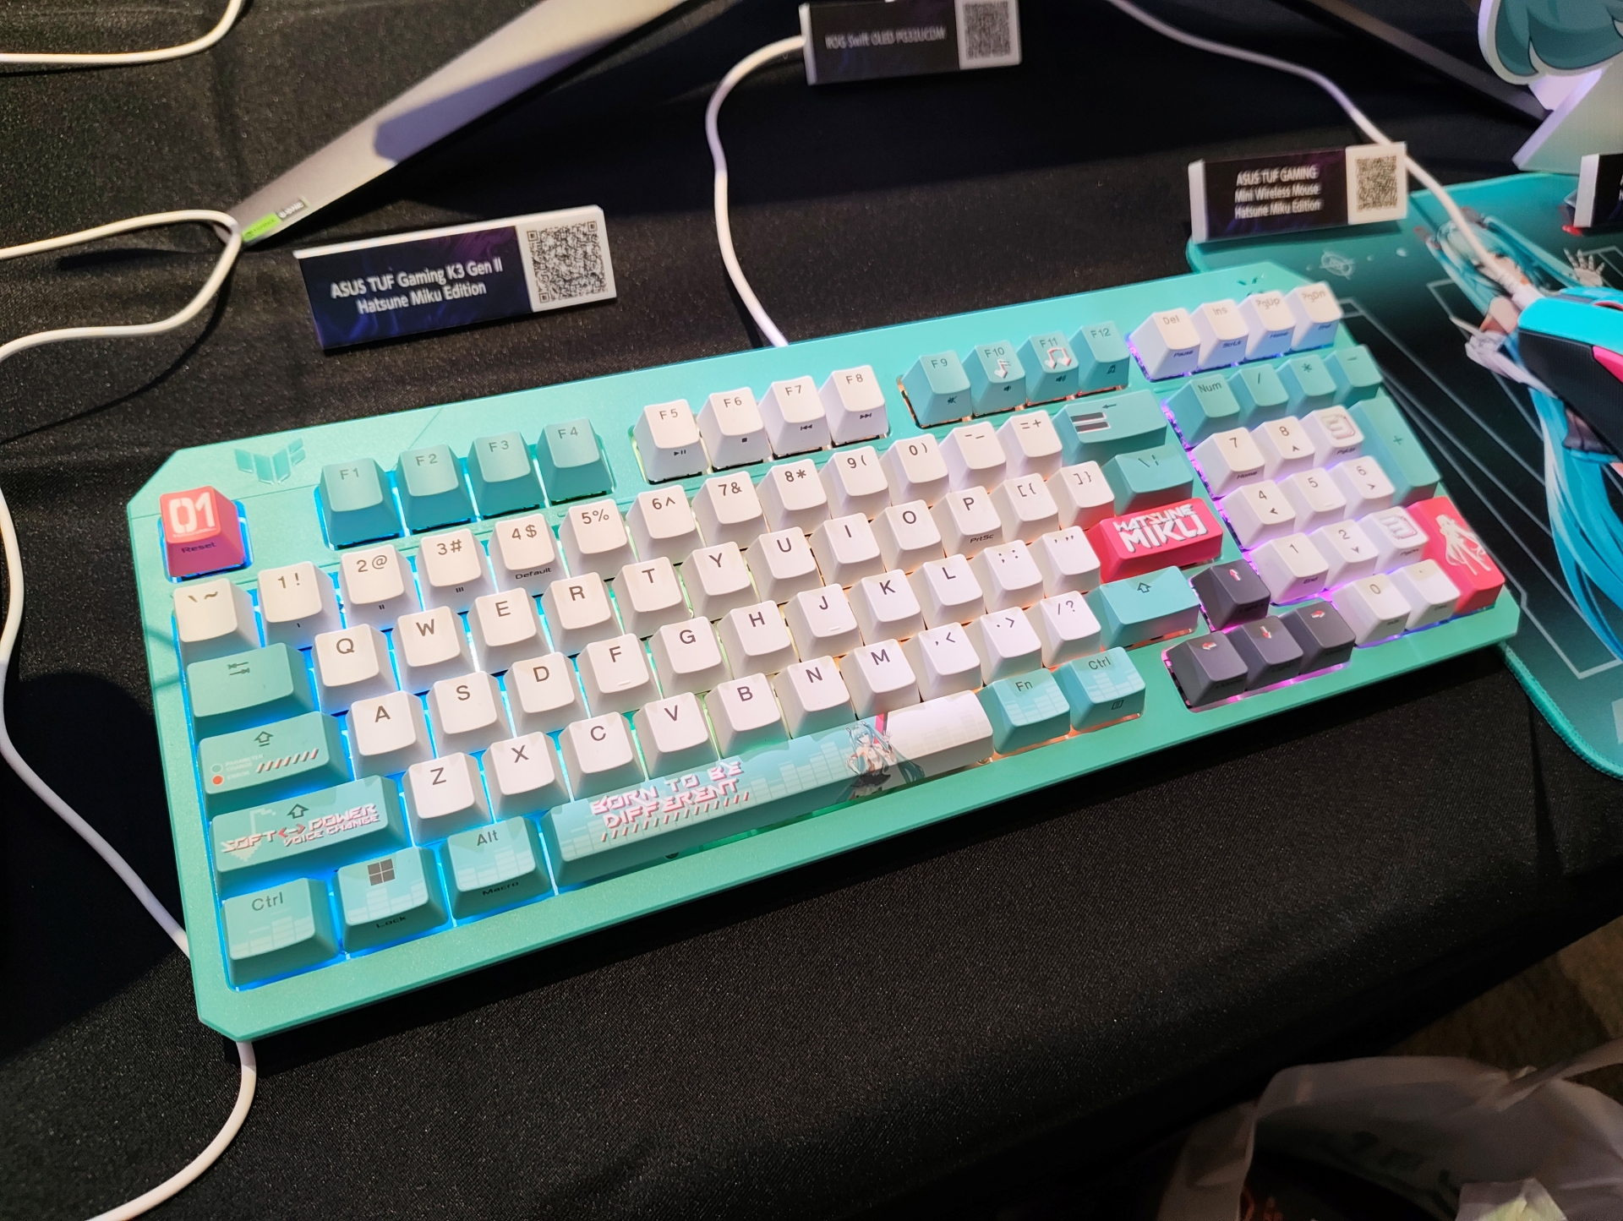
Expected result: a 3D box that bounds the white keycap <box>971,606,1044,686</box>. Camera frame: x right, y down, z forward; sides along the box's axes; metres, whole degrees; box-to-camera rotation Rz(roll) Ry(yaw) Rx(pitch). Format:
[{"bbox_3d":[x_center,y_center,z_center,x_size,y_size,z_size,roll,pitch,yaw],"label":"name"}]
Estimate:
[{"bbox_3d":[0.055,0.009,0.312,0.018,0.010,0.018,-14,68,-17],"label":"white keycap"}]

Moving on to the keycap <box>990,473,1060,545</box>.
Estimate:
[{"bbox_3d":[0.064,-0.030,0.332,0.018,0.009,0.018,-14,68,-17],"label":"keycap"}]

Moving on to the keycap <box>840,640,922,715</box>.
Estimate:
[{"bbox_3d":[0.019,0.018,0.300,0.018,0.010,0.018,-14,68,-17],"label":"keycap"}]

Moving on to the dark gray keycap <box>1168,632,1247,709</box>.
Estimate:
[{"bbox_3d":[0.114,0.016,0.320,0.018,0.010,0.018,-14,68,-17],"label":"dark gray keycap"}]

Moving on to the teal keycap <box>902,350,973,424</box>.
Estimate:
[{"bbox_3d":[0.040,-0.069,0.345,0.018,0.012,0.018,-14,68,-17],"label":"teal keycap"}]

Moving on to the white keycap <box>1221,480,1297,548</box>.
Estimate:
[{"bbox_3d":[0.140,-0.030,0.348,0.018,0.009,0.018,-14,68,-17],"label":"white keycap"}]

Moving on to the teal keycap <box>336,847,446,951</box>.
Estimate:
[{"bbox_3d":[-0.096,0.064,0.255,0.023,0.010,0.018,-14,67,-17],"label":"teal keycap"}]

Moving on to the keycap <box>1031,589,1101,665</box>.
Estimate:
[{"bbox_3d":[0.072,0.005,0.317,0.018,0.010,0.018,-14,68,-17],"label":"keycap"}]

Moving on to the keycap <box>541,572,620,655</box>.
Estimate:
[{"bbox_3d":[-0.059,0.001,0.293,0.018,0.009,0.018,-14,68,-17],"label":"keycap"}]

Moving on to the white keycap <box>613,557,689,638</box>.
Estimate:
[{"bbox_3d":[-0.042,-0.004,0.299,0.018,0.011,0.018,-14,67,-17],"label":"white keycap"}]

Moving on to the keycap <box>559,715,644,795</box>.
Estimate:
[{"bbox_3d":[-0.052,0.035,0.278,0.018,0.009,0.018,-14,69,-17],"label":"keycap"}]

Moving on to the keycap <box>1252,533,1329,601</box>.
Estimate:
[{"bbox_3d":[0.146,-0.014,0.341,0.018,0.010,0.018,-14,67,-17],"label":"keycap"}]

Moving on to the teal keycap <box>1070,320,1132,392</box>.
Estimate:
[{"bbox_3d":[0.093,-0.082,0.362,0.018,0.012,0.018,-14,68,-17],"label":"teal keycap"}]

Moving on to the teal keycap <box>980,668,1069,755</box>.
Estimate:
[{"bbox_3d":[0.059,0.026,0.304,0.023,0.010,0.018,-14,68,-17],"label":"teal keycap"}]

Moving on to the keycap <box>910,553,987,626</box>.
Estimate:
[{"bbox_3d":[0.040,-0.005,0.316,0.018,0.009,0.018,-14,68,-17],"label":"keycap"}]

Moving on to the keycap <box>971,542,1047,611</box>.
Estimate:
[{"bbox_3d":[0.057,-0.011,0.321,0.018,0.008,0.018,-14,69,-17],"label":"keycap"}]

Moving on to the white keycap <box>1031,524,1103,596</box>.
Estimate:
[{"bbox_3d":[0.075,-0.014,0.327,0.018,0.009,0.018,-14,68,-17],"label":"white keycap"}]

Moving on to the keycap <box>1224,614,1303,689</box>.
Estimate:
[{"bbox_3d":[0.132,0.011,0.326,0.018,0.009,0.018,-14,69,-17],"label":"keycap"}]

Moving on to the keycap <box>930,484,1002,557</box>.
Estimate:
[{"bbox_3d":[0.046,-0.026,0.327,0.018,0.011,0.018,-14,67,-17],"label":"keycap"}]

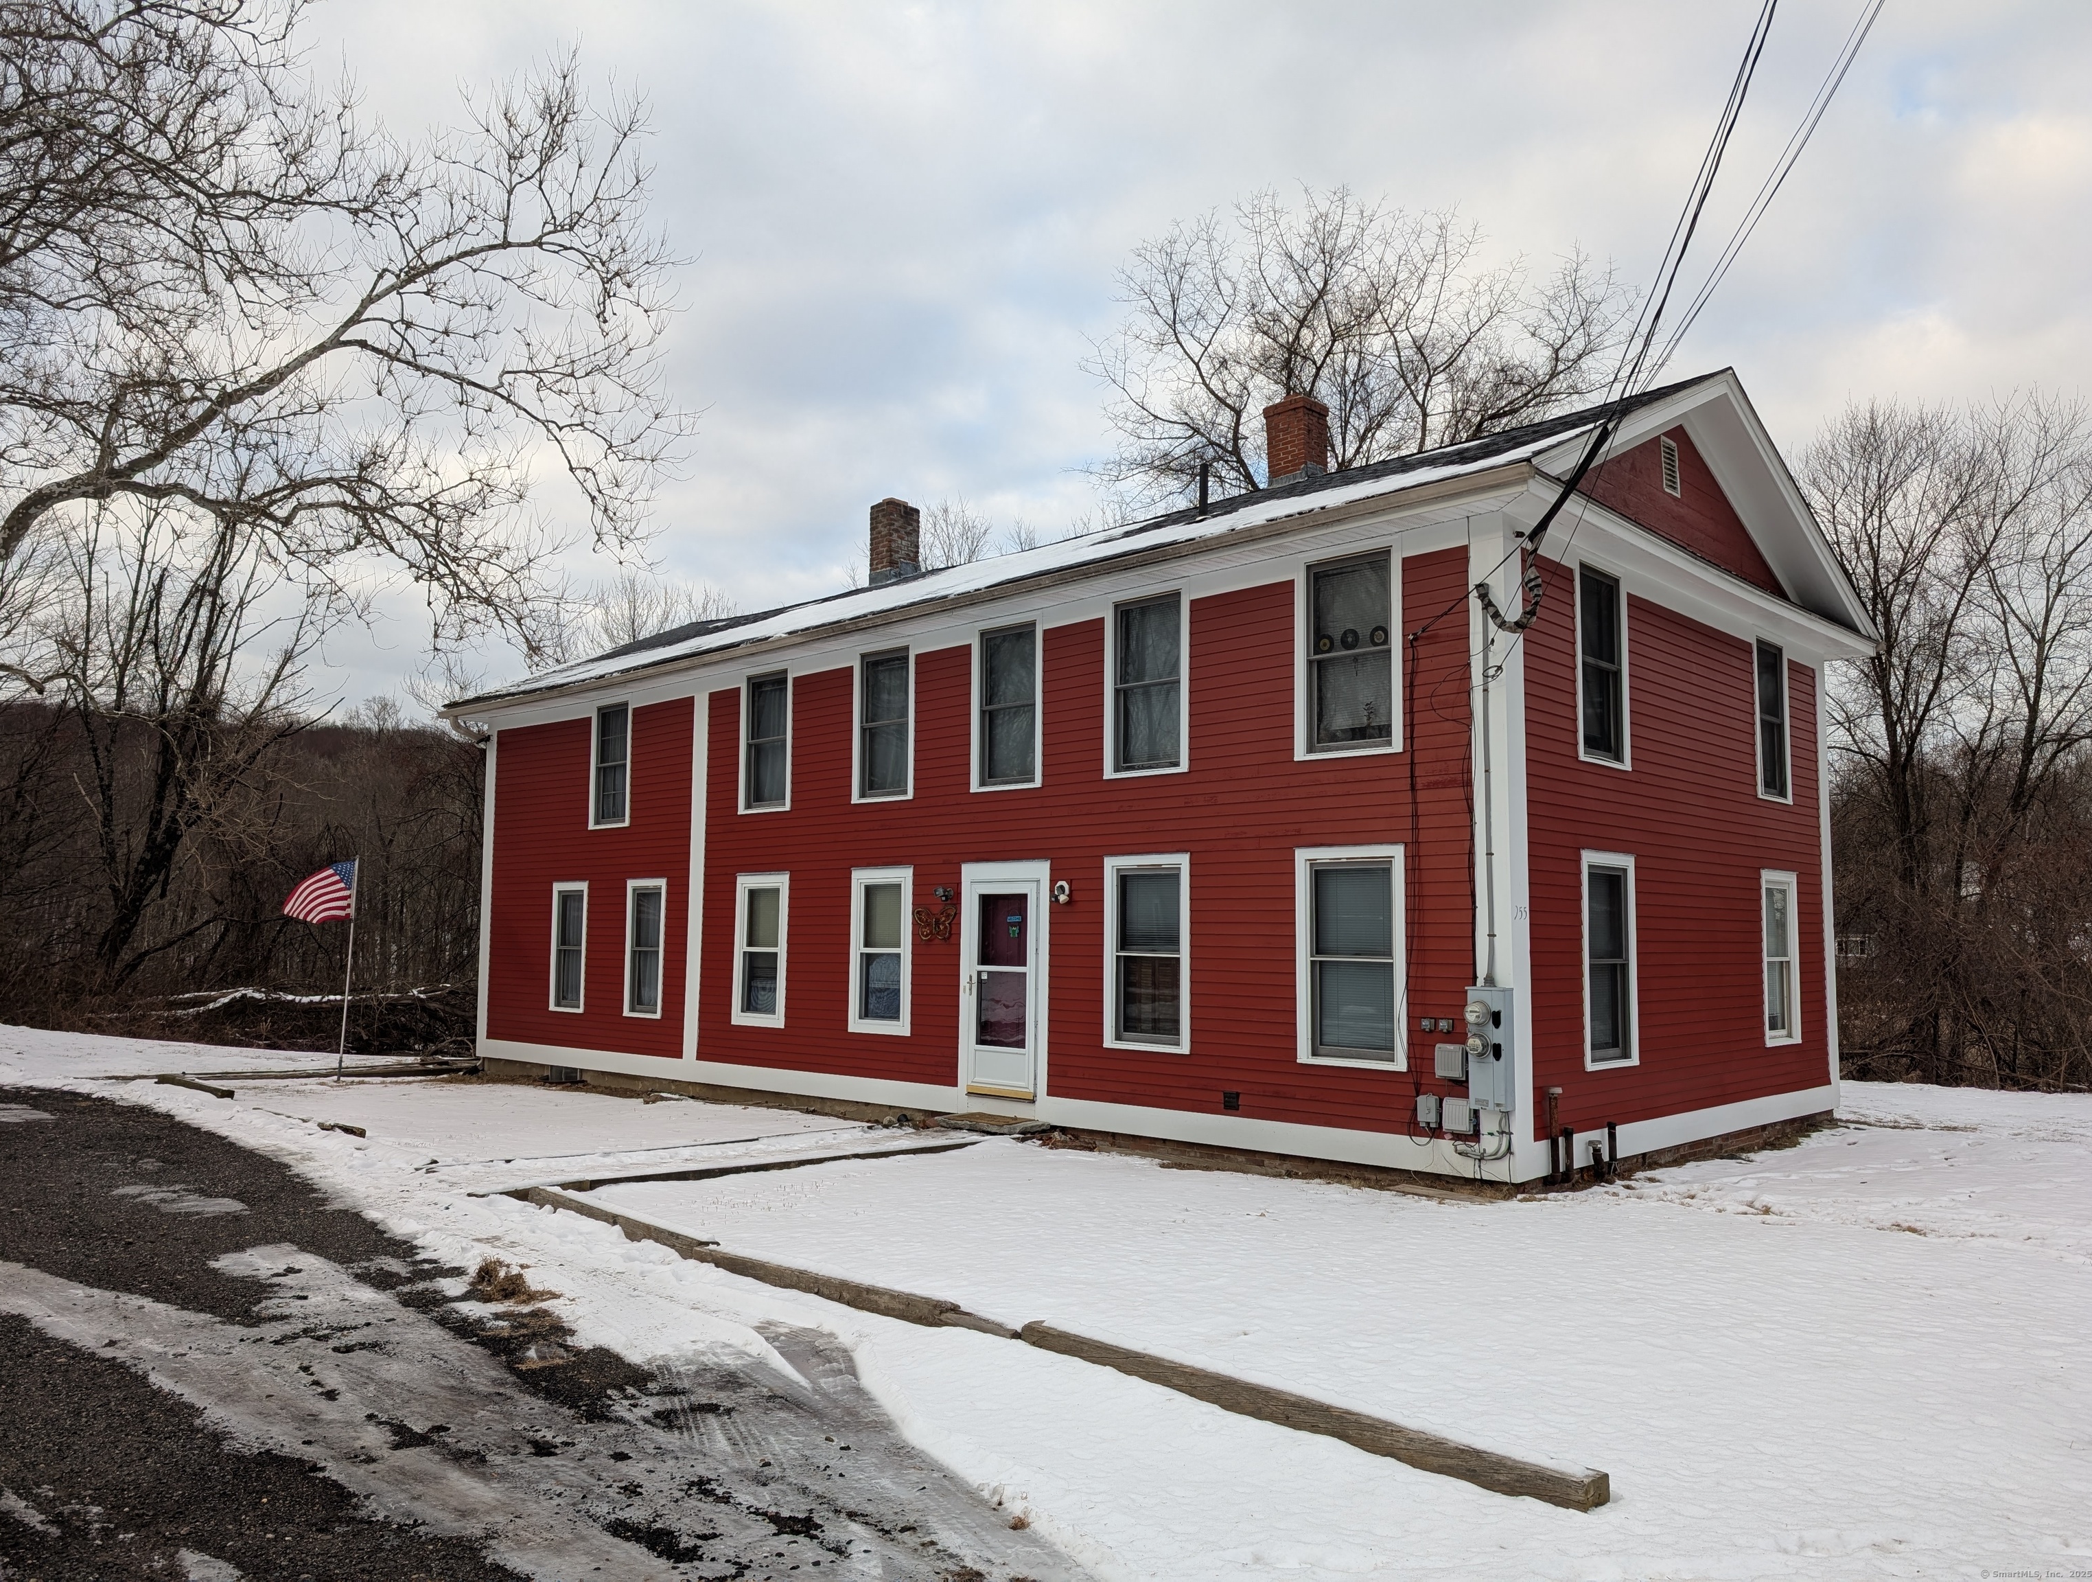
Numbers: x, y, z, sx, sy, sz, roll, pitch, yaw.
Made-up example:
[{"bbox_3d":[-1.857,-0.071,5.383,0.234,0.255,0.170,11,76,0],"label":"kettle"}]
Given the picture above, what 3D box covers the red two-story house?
[{"bbox_3d":[0.111,0.084,19.189,17.383,7.620,8.633,-5,-8,44],"label":"red two-story house"}]

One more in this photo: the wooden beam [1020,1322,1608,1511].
[{"bbox_3d":[0.867,2.354,5.688,2.697,0.140,0.160,-5,-8,44],"label":"wooden beam"}]

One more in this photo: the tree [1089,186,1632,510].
[{"bbox_3d":[6.048,-3.325,27.497,10.085,16.974,9.581,0,-6,0],"label":"tree"}]

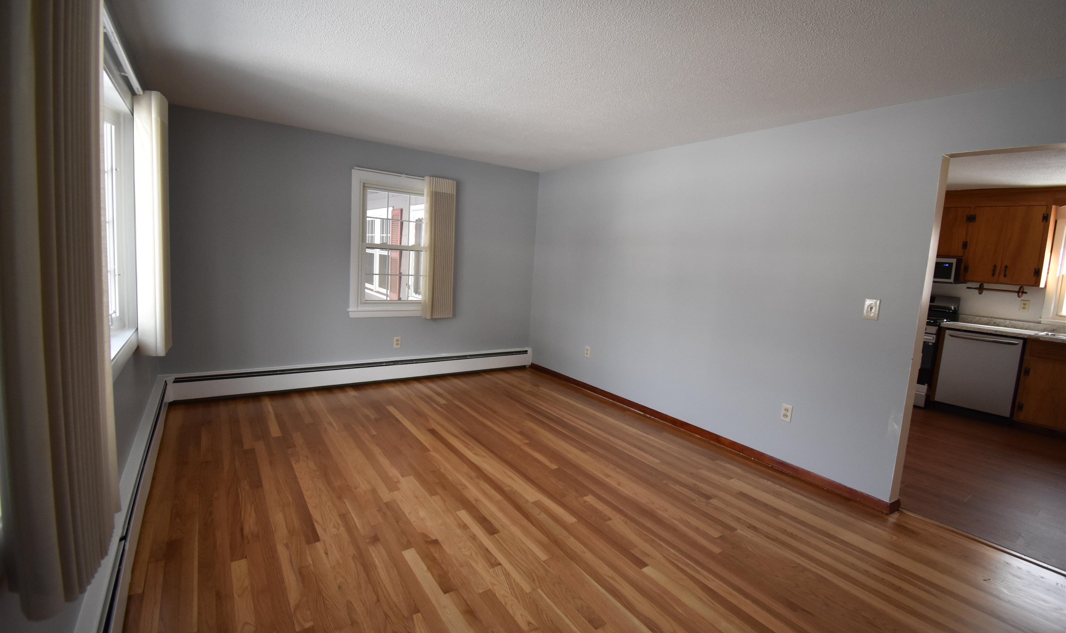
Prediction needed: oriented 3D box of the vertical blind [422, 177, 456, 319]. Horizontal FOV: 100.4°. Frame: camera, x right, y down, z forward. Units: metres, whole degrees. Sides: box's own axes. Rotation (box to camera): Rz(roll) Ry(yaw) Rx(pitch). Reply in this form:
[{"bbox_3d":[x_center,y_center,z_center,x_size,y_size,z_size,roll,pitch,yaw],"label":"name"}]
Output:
[{"bbox_3d":[-1.021,-0.716,4.784,0.329,1.461,0.110,-2,9,-36],"label":"vertical blind"}]

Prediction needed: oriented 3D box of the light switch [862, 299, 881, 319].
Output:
[{"bbox_3d":[2.069,-0.044,2.712,0.012,0.120,0.075,-2,9,-36],"label":"light switch"}]

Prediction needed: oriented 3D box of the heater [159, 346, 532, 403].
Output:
[{"bbox_3d":[-1.513,0.559,4.720,3.683,0.220,0.075,-2,9,-36],"label":"heater"}]

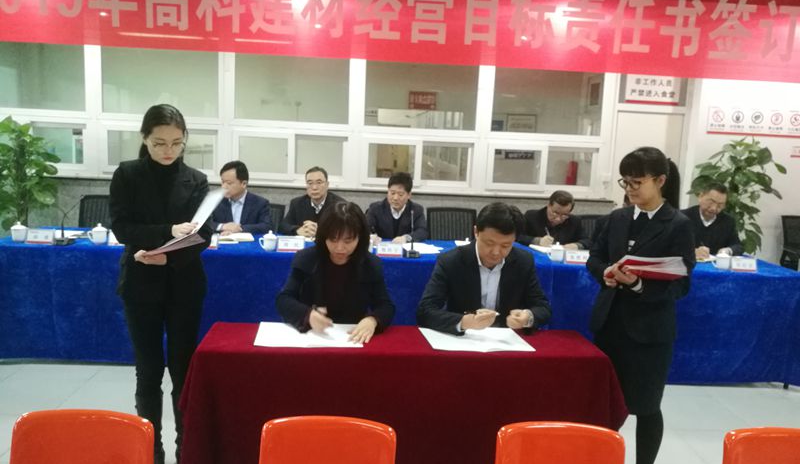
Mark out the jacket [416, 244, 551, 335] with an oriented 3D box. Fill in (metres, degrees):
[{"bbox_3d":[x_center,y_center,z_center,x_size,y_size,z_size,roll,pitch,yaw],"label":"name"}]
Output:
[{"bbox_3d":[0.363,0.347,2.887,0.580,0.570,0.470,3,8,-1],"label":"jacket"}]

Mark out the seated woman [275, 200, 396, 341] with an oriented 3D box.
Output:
[{"bbox_3d":[-0.299,0.507,2.868,0.520,1.300,0.700,2,9,-3],"label":"seated woman"}]

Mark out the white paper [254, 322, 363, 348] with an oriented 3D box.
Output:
[{"bbox_3d":[-0.384,0.427,2.619,0.420,0.010,0.300,2,9,-6],"label":"white paper"}]

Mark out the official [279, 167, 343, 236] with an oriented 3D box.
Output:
[{"bbox_3d":[-0.729,0.129,5.150,0.530,1.330,0.680,2,9,-3],"label":"official"}]

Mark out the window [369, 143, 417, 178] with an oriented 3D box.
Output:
[{"bbox_3d":[-0.074,-0.798,7.014,0.540,0.400,0.040,2,9,-3],"label":"window"}]

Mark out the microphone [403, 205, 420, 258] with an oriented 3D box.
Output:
[{"bbox_3d":[0.084,0.005,4.167,0.120,0.320,0.150,2,8,-4],"label":"microphone"}]

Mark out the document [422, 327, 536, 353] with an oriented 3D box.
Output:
[{"bbox_3d":[0.314,0.437,2.588,0.420,0.012,0.297,2,8,-7],"label":"document"}]

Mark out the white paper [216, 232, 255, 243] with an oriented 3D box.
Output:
[{"bbox_3d":[-1.195,0.036,4.517,0.300,0.030,0.230,2,8,-4],"label":"white paper"}]

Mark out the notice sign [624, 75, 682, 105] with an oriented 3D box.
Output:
[{"bbox_3d":[2.886,-1.641,7.078,0.600,0.360,0.015,2,8,-4],"label":"notice sign"}]

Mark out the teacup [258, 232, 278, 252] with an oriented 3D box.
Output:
[{"bbox_3d":[-0.915,0.060,4.341,0.125,0.137,0.095,2,9,-3],"label":"teacup"}]

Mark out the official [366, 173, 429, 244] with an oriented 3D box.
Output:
[{"bbox_3d":[-0.035,0.179,5.004,0.500,1.300,0.750,2,8,-4],"label":"official"}]

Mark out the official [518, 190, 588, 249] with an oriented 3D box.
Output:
[{"bbox_3d":[1.223,0.265,5.044,0.540,1.230,0.740,3,8,-1],"label":"official"}]

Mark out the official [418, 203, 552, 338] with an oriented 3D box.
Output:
[{"bbox_3d":[0.373,0.519,2.931,0.600,1.320,0.700,3,9,0],"label":"official"}]

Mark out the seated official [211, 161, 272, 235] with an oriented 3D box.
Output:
[{"bbox_3d":[-1.293,0.098,5.119,0.520,1.350,0.680,2,9,-6],"label":"seated official"}]

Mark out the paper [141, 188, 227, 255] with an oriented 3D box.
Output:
[{"bbox_3d":[-0.819,-0.037,2.333,0.310,0.250,0.240,1,8,-15],"label":"paper"}]

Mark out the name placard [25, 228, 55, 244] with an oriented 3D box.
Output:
[{"bbox_3d":[-2.431,0.024,4.225,0.200,0.100,0.070,2,9,-5],"label":"name placard"}]

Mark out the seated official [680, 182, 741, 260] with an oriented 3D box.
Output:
[{"bbox_3d":[2.416,0.282,5.050,0.530,1.320,0.730,3,8,2],"label":"seated official"}]

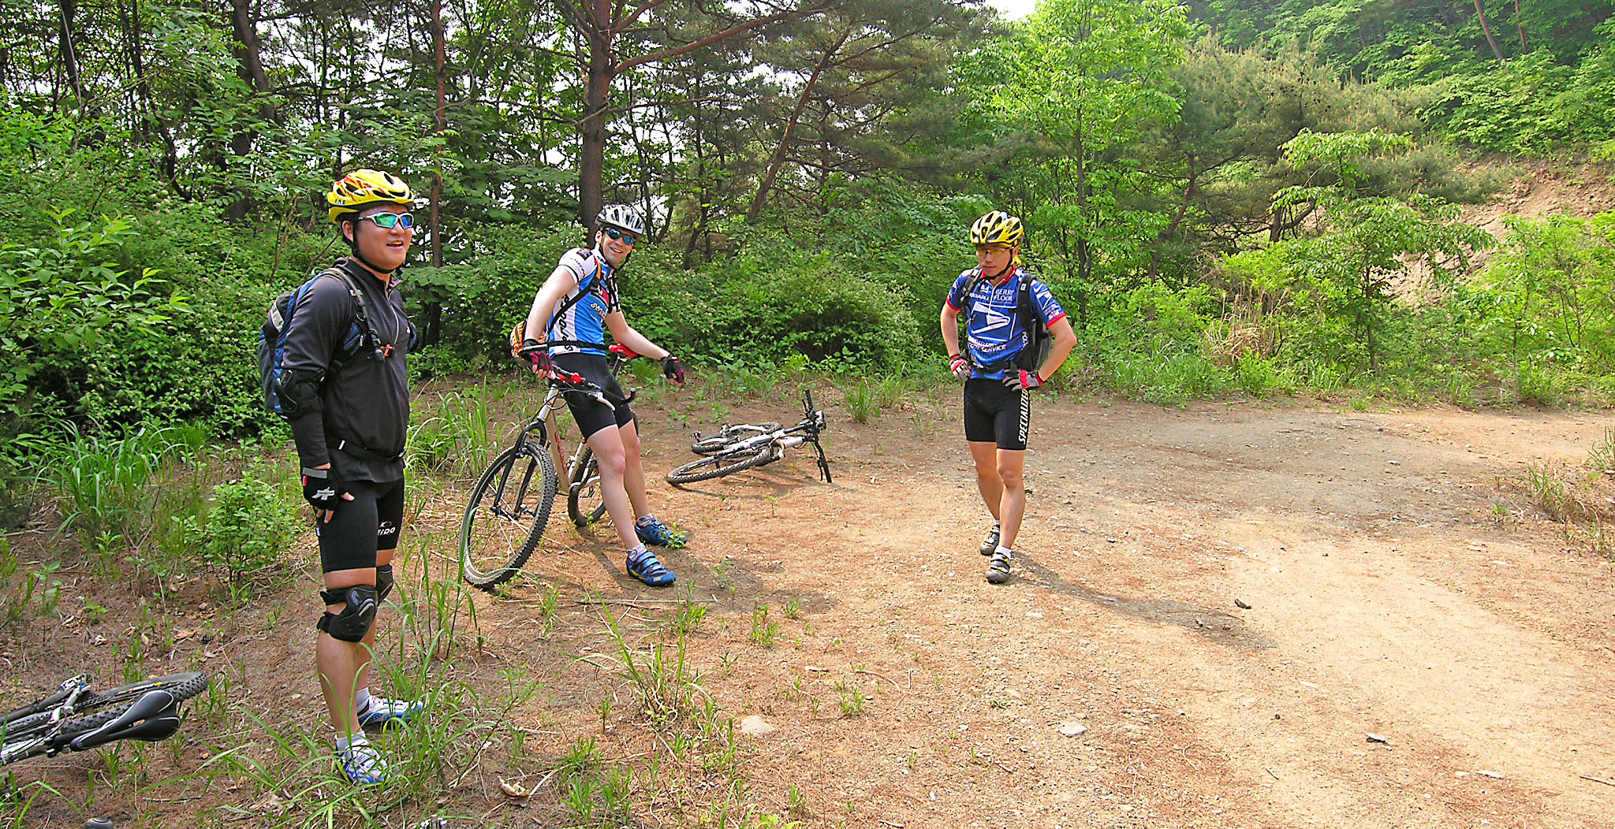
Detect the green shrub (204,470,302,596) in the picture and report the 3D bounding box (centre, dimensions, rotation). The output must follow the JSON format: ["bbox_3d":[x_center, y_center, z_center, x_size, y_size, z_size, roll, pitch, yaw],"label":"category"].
[{"bbox_3d":[-2.407,0.516,4.850,0.440,0.550,0.440,-3,9,-20],"label":"green shrub"}]

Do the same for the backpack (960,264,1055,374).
[{"bbox_3d":[0.957,-0.456,5.360,0.320,0.480,0.280,5,10,31],"label":"backpack"}]

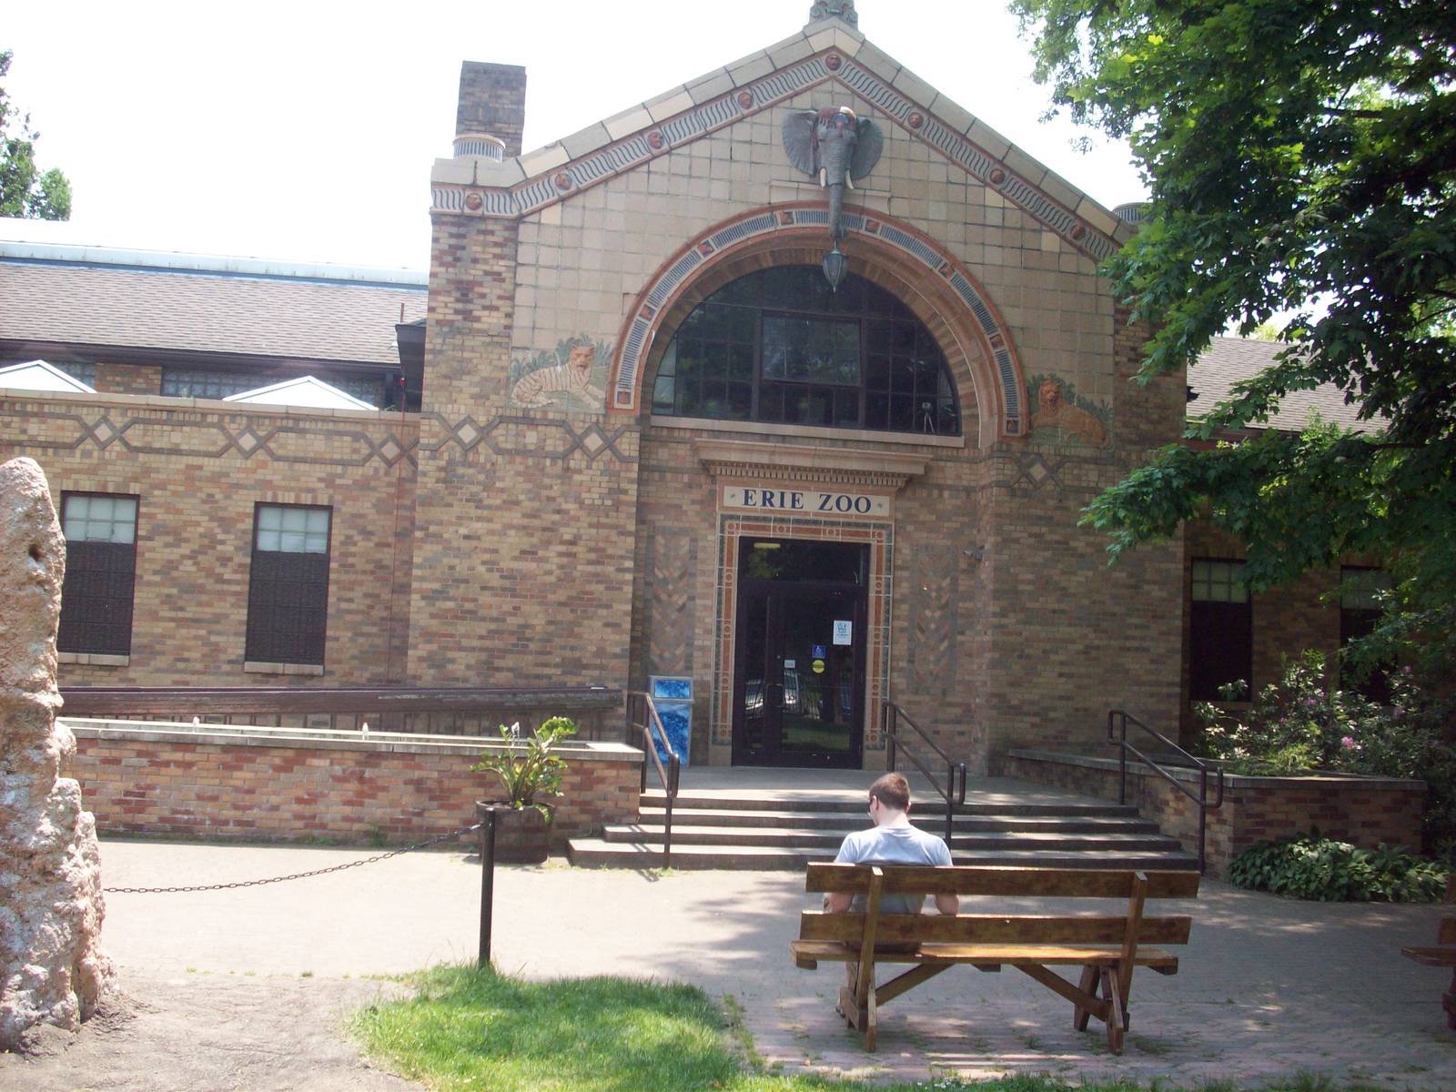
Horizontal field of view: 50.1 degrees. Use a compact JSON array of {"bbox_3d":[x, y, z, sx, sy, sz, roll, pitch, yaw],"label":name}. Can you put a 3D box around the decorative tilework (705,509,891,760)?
[{"bbox_3d":[0.896,1.009,18.356,2.101,2.733,0.180,3,-5,-10],"label":"decorative tilework"}]

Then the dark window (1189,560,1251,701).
[{"bbox_3d":[6.795,1.181,21.508,0.905,1.950,0.140,3,-5,-10],"label":"dark window"}]

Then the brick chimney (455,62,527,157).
[{"bbox_3d":[-3.444,-6.056,22.600,0.930,1.600,0.850,3,-5,-10],"label":"brick chimney"}]

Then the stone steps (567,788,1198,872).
[{"bbox_3d":[1.327,2.489,13.424,5.300,0.480,1.320,3,-5,-10],"label":"stone steps"}]

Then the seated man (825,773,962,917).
[{"bbox_3d":[0.734,1.660,7.363,0.585,1.210,0.857,3,-5,-7],"label":"seated man"}]

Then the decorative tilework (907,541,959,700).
[{"bbox_3d":[2.447,0.899,18.587,0.638,1.828,0.070,3,-5,-10],"label":"decorative tilework"}]

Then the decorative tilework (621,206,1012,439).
[{"bbox_3d":[1.127,-2.636,18.323,4.921,2.715,0.500,3,-5,-10],"label":"decorative tilework"}]

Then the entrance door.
[{"bbox_3d":[0.862,1.283,18.482,1.581,2.688,0.120,3,-5,-10],"label":"entrance door"}]

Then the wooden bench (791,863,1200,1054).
[{"bbox_3d":[1.189,1.856,7.156,1.818,0.810,0.596,3,-5,-7],"label":"wooden bench"}]

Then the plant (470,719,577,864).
[{"bbox_3d":[-1.682,1.973,12.841,0.850,1.180,0.800,3,-5,-10],"label":"plant"}]

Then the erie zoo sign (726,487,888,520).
[{"bbox_3d":[0.938,-0.512,18.406,2.003,0.251,0.080,3,-5,-10],"label":"erie zoo sign"}]

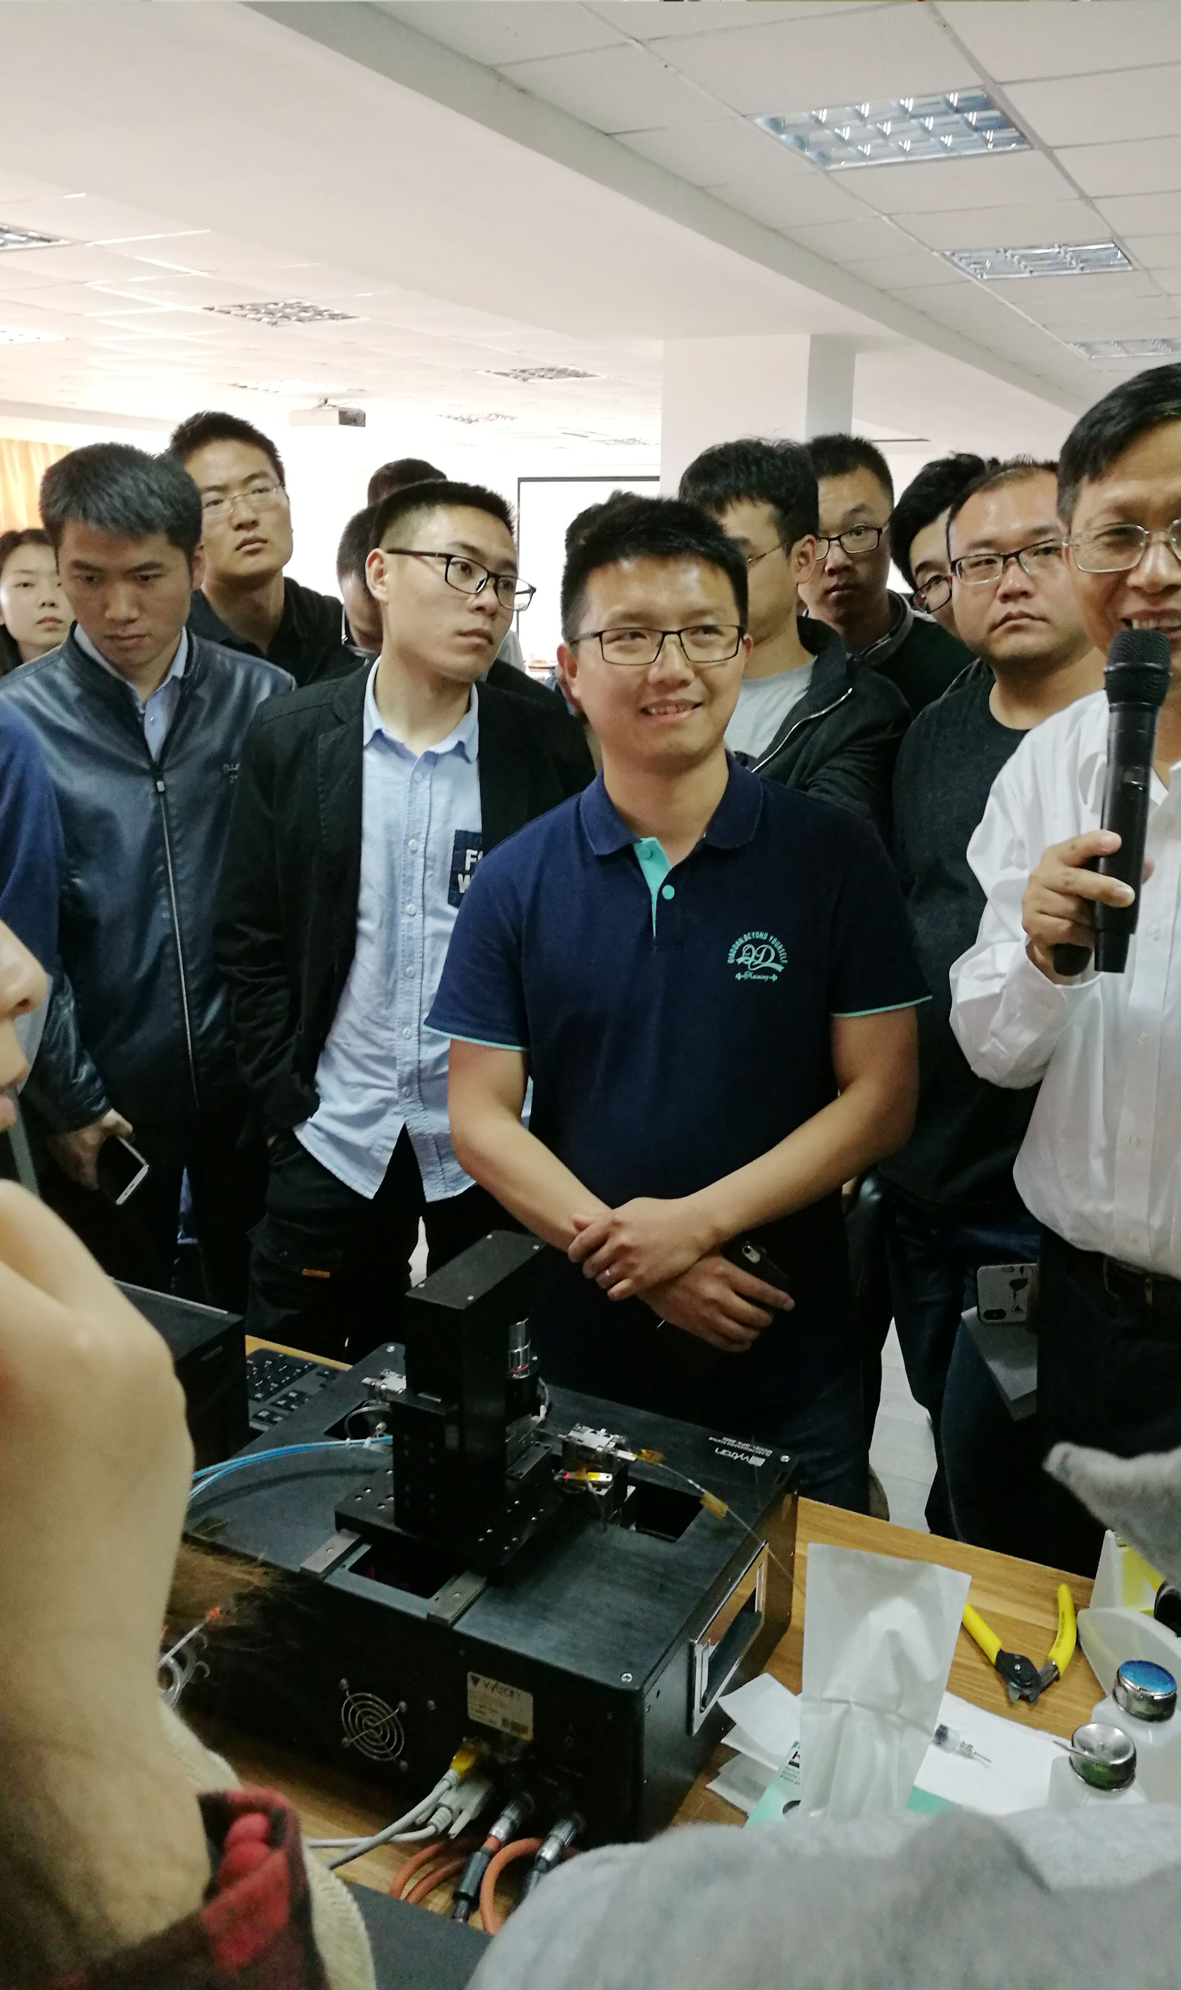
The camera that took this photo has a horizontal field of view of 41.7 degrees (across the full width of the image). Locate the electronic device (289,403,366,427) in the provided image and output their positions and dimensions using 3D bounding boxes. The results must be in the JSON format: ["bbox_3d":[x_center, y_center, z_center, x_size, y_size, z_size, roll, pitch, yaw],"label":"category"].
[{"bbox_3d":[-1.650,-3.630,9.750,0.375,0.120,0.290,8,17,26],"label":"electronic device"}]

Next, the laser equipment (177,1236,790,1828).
[{"bbox_3d":[-0.080,0.367,1.209,0.408,0.349,0.292,8,17,26],"label":"laser equipment"}]

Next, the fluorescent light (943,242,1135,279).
[{"bbox_3d":[1.575,-2.596,5.410,0.590,0.070,0.590,8,17,26],"label":"fluorescent light"}]

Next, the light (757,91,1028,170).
[{"bbox_3d":[0.770,-2.182,3.861,0.590,0.070,0.590,8,17,26],"label":"light"}]

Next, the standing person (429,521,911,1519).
[{"bbox_3d":[0.081,0.366,1.600,0.480,1.674,0.340,4,16,14],"label":"standing person"}]

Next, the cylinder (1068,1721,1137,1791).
[{"bbox_3d":[0.331,0.491,1.000,0.041,0.018,0.041,1,15,0],"label":"cylinder"}]

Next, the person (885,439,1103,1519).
[{"bbox_3d":[0.508,0.240,1.961,0.490,1.736,0.300,11,19,34],"label":"person"}]

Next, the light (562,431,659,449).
[{"bbox_3d":[0.227,-4.901,13.723,0.590,0.070,0.590,8,17,26],"label":"light"}]

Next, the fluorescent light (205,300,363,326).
[{"bbox_3d":[-1.354,-3.042,6.838,0.590,0.070,0.590,8,17,26],"label":"fluorescent light"}]

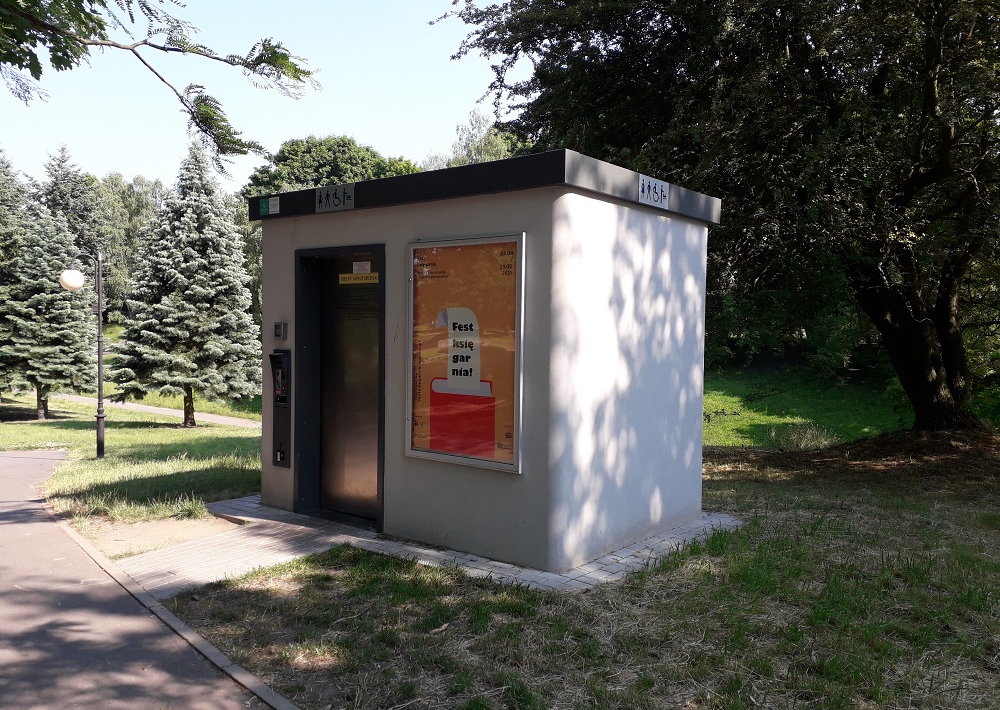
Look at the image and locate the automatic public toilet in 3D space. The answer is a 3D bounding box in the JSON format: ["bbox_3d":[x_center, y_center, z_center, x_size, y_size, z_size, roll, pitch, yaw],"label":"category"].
[{"bbox_3d":[-0.165,-0.004,6.515,3.180,2.575,2.282,2,3,38],"label":"automatic public toilet"}]

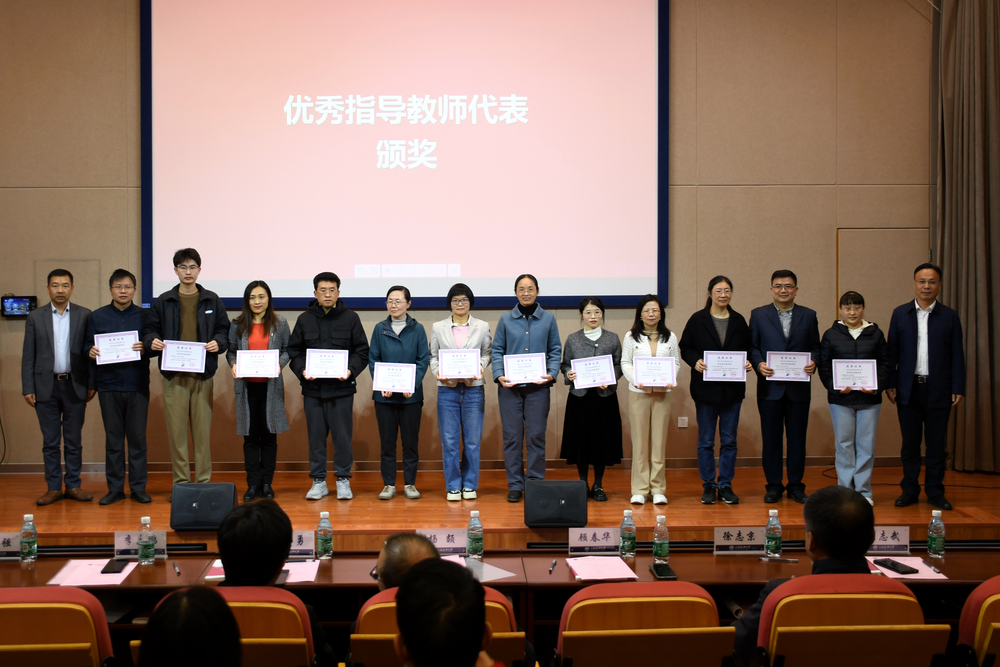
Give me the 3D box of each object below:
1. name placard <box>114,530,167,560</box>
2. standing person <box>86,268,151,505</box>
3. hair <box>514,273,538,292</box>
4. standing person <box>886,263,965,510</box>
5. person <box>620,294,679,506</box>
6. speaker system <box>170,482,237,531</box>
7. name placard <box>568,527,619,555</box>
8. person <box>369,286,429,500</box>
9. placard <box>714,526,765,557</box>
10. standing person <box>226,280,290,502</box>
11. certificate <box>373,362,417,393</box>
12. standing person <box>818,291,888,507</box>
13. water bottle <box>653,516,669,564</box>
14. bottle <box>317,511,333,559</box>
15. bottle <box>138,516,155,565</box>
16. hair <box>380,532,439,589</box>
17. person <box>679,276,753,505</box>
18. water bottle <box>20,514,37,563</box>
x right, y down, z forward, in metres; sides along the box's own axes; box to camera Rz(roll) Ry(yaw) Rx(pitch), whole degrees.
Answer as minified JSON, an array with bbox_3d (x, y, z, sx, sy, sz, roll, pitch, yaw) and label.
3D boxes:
[{"bbox_3d":[-1.392,0.819,3.660,0.203,0.104,0.050,0,1,0],"label":"name placard"},{"bbox_3d":[-2.747,0.380,6.800,0.460,1.681,0.360,0,1,-11],"label":"standing person"},{"bbox_3d":[0.195,-0.365,6.970,0.175,0.165,0.190,0,0,0],"label":"hair"},{"bbox_3d":[2.996,0.370,6.650,0.540,1.711,0.330,0,1,12],"label":"standing person"},{"bbox_3d":[1.081,0.477,6.830,0.440,1.504,0.360,0,1,5],"label":"person"},{"bbox_3d":[-1.872,1.110,6.032,0.385,0.285,0.225,1,-14,-2],"label":"speaker system"},{"bbox_3d":[0.364,0.800,3.640,0.200,0.102,0.060,0,0,1],"label":"name placard"},{"bbox_3d":[-0.750,0.442,6.980,0.450,1.563,0.360,0,1,-2],"label":"person"},{"bbox_3d":[0.927,0.798,3.640,0.200,0.102,0.060,0,0,2],"label":"placard"},{"bbox_3d":[-1.790,0.414,7.000,0.470,1.608,0.370,0,0,-6],"label":"standing person"},{"bbox_3d":[-0.756,0.320,6.800,0.298,0.210,0.010,4,-17,-1],"label":"certificate"},{"bbox_3d":[2.509,0.454,6.691,0.480,1.502,0.360,0,1,9],"label":"standing person"},{"bbox_3d":[0.622,0.790,3.637,0.062,0.176,0.062,0,1,-1],"label":"water bottle"},{"bbox_3d":[-0.666,0.766,3.600,0.059,0.174,0.059,0,0,0],"label":"bottle"},{"bbox_3d":[-1.365,0.798,3.648,0.062,0.177,0.062,0,1,-1],"label":"bottle"},{"bbox_3d":[-0.275,0.700,2.900,0.190,0.180,0.165,0,1,44],"label":"hair"},{"bbox_3d":[1.574,0.404,6.900,0.540,1.643,0.370,0,0,6],"label":"person"},{"bbox_3d":[-1.841,0.799,3.692,0.062,0.177,0.062,0,1,-1],"label":"water bottle"}]

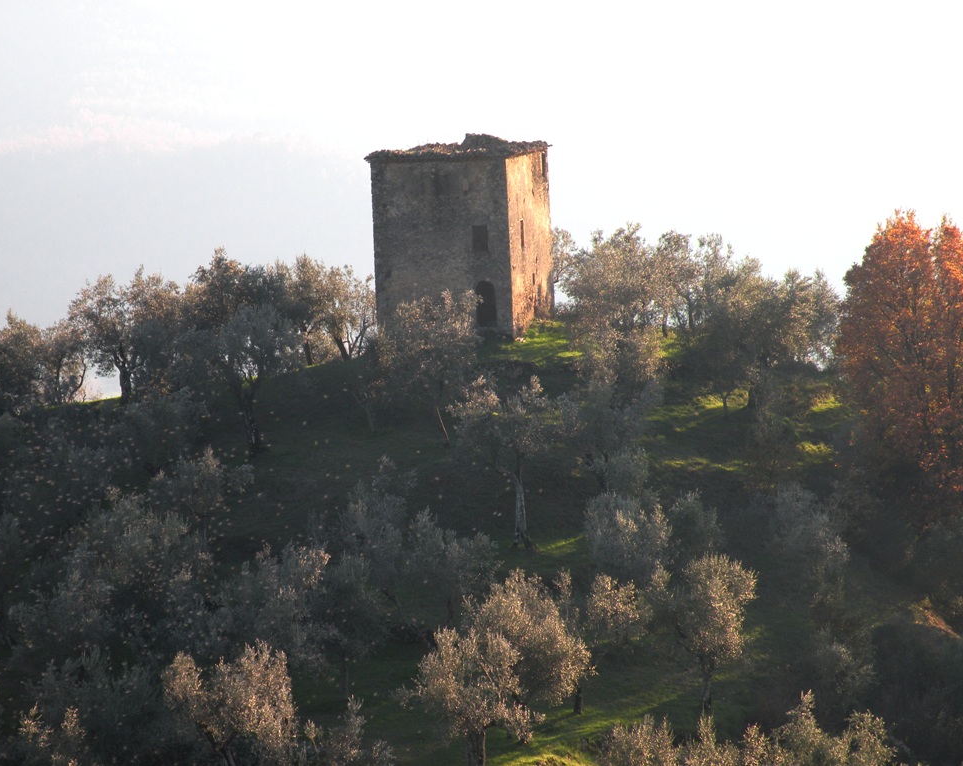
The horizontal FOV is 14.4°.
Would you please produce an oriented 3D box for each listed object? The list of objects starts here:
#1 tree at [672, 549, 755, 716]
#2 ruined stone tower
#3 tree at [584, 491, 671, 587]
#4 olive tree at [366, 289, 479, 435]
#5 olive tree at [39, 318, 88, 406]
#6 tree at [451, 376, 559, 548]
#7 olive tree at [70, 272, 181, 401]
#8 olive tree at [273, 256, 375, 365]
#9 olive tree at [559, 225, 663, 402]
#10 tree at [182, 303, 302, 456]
[{"bbox_3d":[9.040,9.640,147.000,3.180,6.120,3.180,-2,6,0],"label":"tree"},{"bbox_3d":[-0.830,-7.080,177.600,7.040,9.210,7.070,0,7,18],"label":"ruined stone tower"},{"bbox_3d":[5.870,6.530,153.000,3.470,4.380,3.470,-2,6,0],"label":"tree"},{"bbox_3d":[-2.570,-0.850,166.000,4.870,6.480,4.870,-2,6,0],"label":"olive tree"},{"bbox_3d":[-19.110,-0.940,174.000,2.330,3.980,2.600,-2,6,0],"label":"olive tree"},{"bbox_3d":[0.990,3.280,157.000,4.370,7.030,4.370,-2,6,0],"label":"tree"},{"bbox_3d":[-16.230,-2.110,173.000,4.900,6.120,4.900,-2,6,0],"label":"olive tree"},{"bbox_3d":[-7.200,-3.320,174.500,4.580,4.900,4.580,-2,6,0],"label":"olive tree"},{"bbox_3d":[5.710,-2.980,167.000,4.470,7.860,4.470,-2,6,0],"label":"olive tree"},{"bbox_3d":[-10.580,-0.150,167.000,5.250,6.690,5.250,-2,6,0],"label":"tree"}]

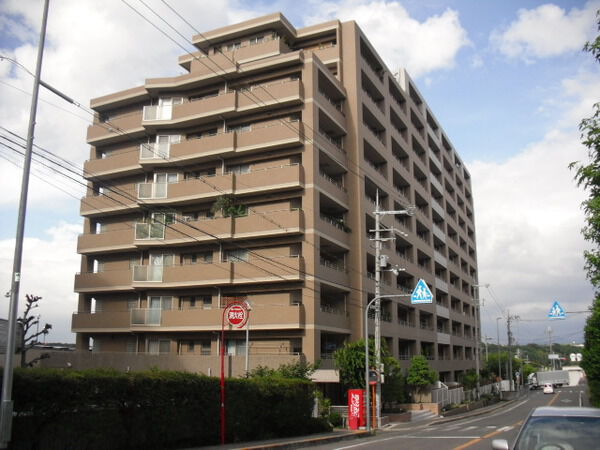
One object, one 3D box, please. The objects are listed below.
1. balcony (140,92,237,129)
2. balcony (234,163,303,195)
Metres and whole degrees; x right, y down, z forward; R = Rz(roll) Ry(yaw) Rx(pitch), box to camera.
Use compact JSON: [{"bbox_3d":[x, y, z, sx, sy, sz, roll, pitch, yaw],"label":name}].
[{"bbox_3d":[-7.359,-7.794,42.116,6.950,1.420,2.200,-6,-14,24],"label":"balcony"},{"bbox_3d":[-1.818,-2.779,39.402,4.600,1.420,1.250,-6,-14,24],"label":"balcony"}]

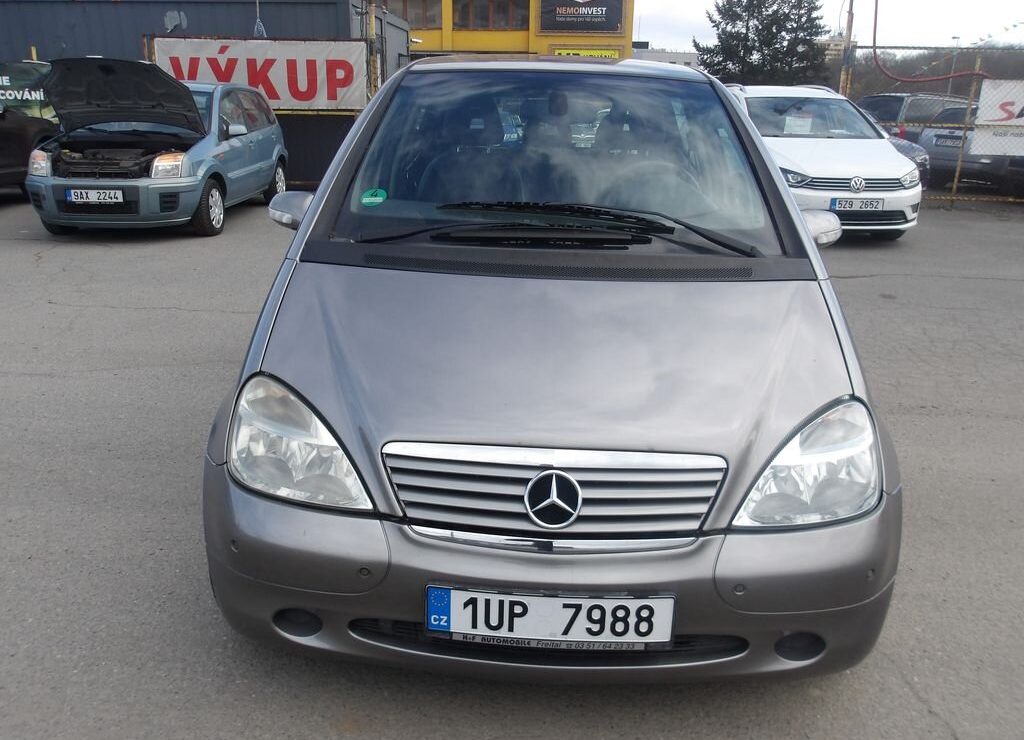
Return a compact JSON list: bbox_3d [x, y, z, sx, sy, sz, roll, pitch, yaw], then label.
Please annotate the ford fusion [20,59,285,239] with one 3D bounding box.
[{"bbox_3d":[-3.932,-2.637,9.276,1.760,1.720,4.020,0,19,-1],"label":"ford fusion"}]

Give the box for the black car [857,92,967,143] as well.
[{"bbox_3d":[8.756,-4.571,15.529,4.600,1.580,1.800,-7,21,-21],"label":"black car"}]

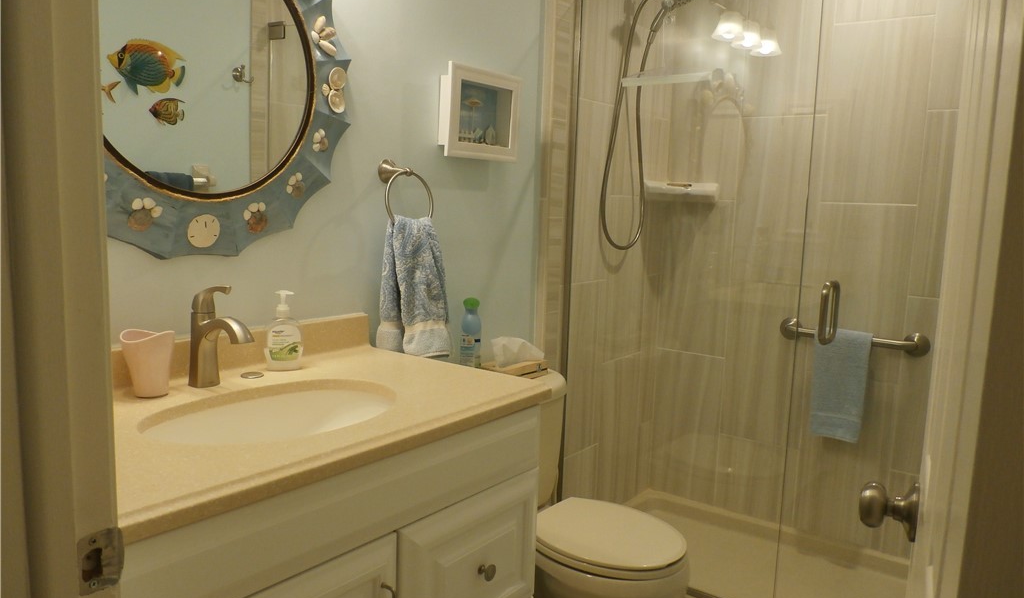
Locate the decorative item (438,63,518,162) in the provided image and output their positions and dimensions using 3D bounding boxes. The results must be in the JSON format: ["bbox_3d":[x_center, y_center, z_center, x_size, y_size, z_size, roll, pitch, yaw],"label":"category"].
[{"bbox_3d":[-0.091,-0.483,1.956,0.058,0.231,0.288,7,8,36],"label":"decorative item"}]

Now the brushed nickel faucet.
[{"bbox_3d":[-0.510,0.070,1.304,0.155,0.187,0.048,7,8,36],"label":"brushed nickel faucet"}]

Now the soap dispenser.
[{"bbox_3d":[-0.459,0.062,1.489,0.078,0.163,0.049,0,7,-15],"label":"soap dispenser"}]

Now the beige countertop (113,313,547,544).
[{"bbox_3d":[-0.398,0.149,1.221,0.547,0.104,0.880,7,8,36],"label":"beige countertop"}]

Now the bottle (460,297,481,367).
[{"bbox_3d":[-0.106,0.107,1.920,0.053,0.224,0.053,1,7,-5],"label":"bottle"}]

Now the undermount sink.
[{"bbox_3d":[-0.380,0.253,1.222,0.325,0.150,0.440,7,8,36],"label":"undermount sink"}]

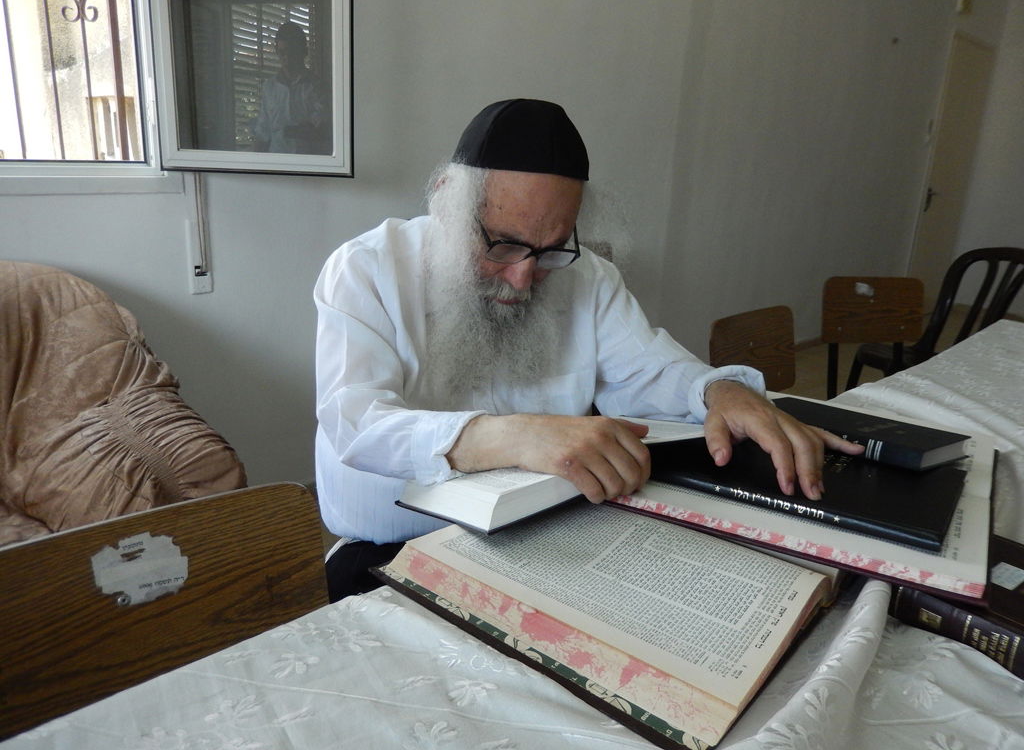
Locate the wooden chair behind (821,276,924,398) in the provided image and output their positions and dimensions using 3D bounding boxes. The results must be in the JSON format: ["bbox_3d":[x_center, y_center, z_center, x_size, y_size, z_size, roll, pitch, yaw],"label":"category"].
[{"bbox_3d":[1.334,0.099,2.551,0.420,0.790,0.480,-2,18,-14],"label":"wooden chair behind"}]

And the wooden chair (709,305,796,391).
[{"bbox_3d":[0.771,0.272,1.896,0.420,0.790,0.480,-12,22,-40],"label":"wooden chair"}]

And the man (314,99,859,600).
[{"bbox_3d":[0.013,0.224,1.164,0.630,1.220,0.750,-8,20,-31],"label":"man"}]

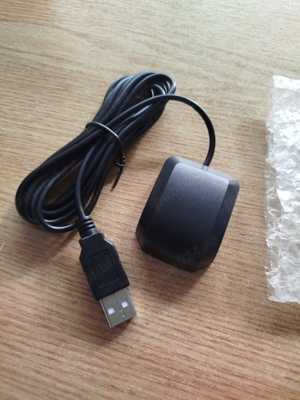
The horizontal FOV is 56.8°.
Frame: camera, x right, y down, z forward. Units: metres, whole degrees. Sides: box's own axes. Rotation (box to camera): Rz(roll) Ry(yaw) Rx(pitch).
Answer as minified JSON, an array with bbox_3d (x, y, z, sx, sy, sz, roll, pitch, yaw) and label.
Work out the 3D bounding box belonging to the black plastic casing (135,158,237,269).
[{"bbox_3d":[0.018,0.004,0.126,0.038,0.015,0.050,22,73,6],"label":"black plastic casing"}]

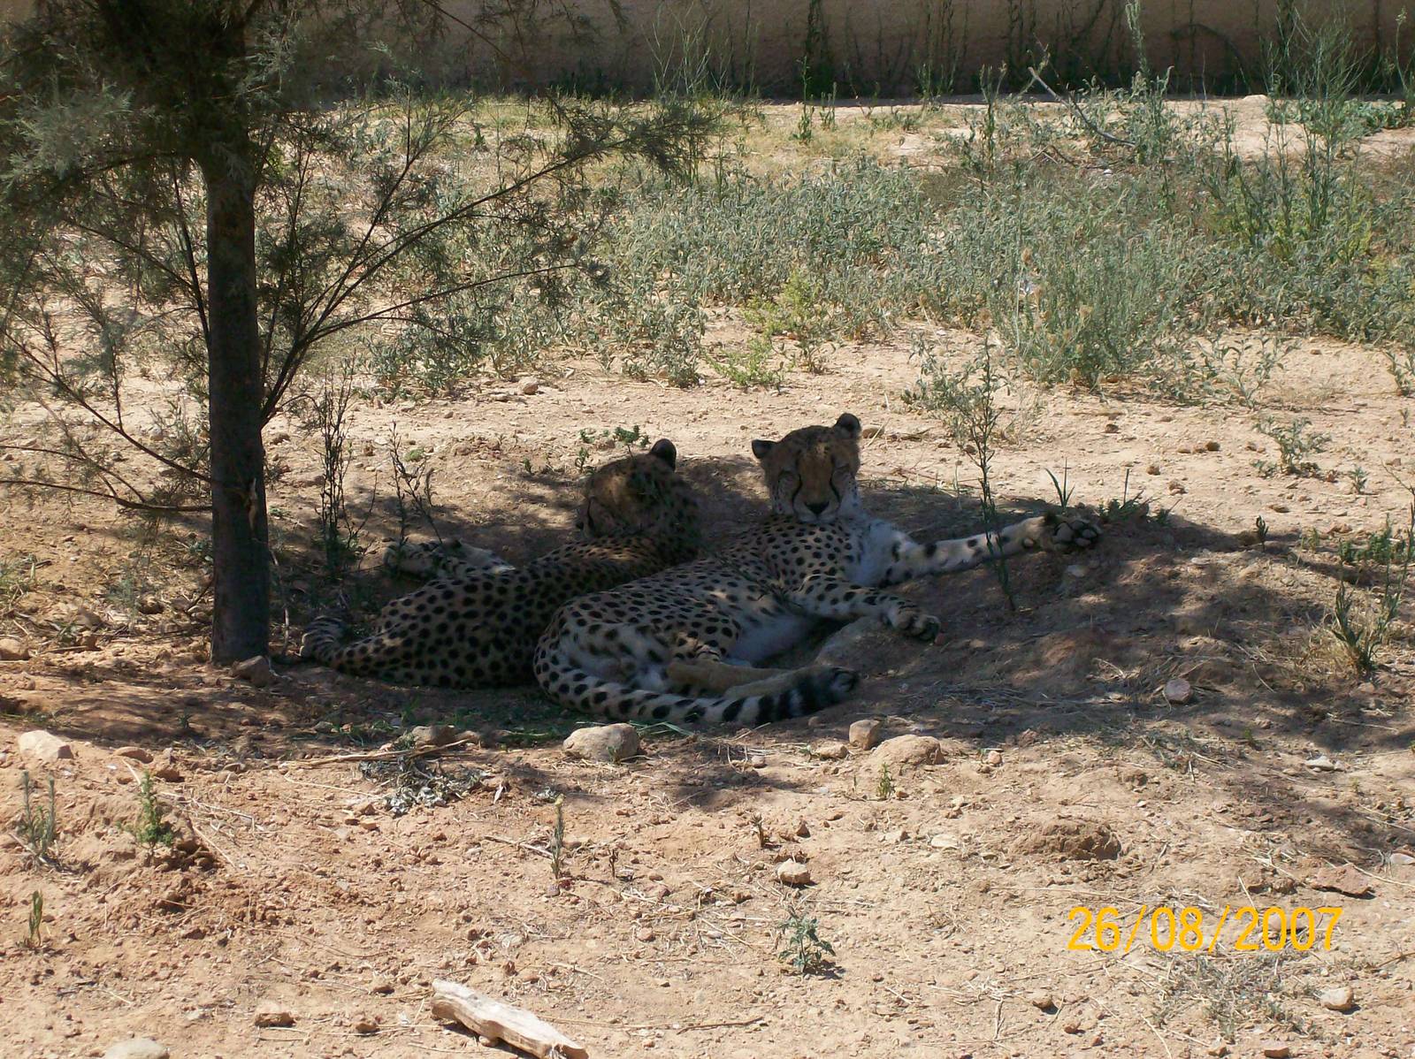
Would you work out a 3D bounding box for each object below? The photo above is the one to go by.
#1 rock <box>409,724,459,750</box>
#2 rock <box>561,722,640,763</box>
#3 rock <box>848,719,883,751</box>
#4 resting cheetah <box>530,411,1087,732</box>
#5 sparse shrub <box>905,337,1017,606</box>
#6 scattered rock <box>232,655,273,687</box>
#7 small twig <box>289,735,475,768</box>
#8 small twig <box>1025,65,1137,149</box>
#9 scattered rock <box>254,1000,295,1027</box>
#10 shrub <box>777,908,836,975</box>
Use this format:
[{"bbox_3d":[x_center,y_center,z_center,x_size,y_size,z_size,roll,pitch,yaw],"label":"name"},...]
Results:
[{"bbox_3d":[-0.445,0.337,7.170,0.082,0.029,0.062,0,12,0],"label":"rock"},{"bbox_3d":[-0.172,0.345,7.104,0.124,0.043,0.093,0,12,0],"label":"rock"},{"bbox_3d":[0.257,0.332,7.160,0.056,0.043,0.042,0,12,0],"label":"rock"},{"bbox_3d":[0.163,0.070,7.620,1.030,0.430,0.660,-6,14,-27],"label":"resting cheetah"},{"bbox_3d":[0.446,-0.103,7.750,0.190,0.470,0.180,0,12,0],"label":"sparse shrub"},{"bbox_3d":[-0.780,0.245,7.570,0.074,0.043,0.055,0,12,0],"label":"scattered rock"},{"bbox_3d":[-0.522,0.358,7.092,0.320,0.035,0.070,4,13,18],"label":"small twig"},{"bbox_3d":[1.253,-1.417,14.800,0.380,0.260,0.160,0,12,0],"label":"small twig"},{"bbox_3d":[-0.568,0.635,5.780,0.055,0.023,0.041,0,12,0],"label":"scattered rock"},{"bbox_3d":[0.136,0.562,6.007,0.079,0.076,0.064,0,12,0],"label":"shrub"}]

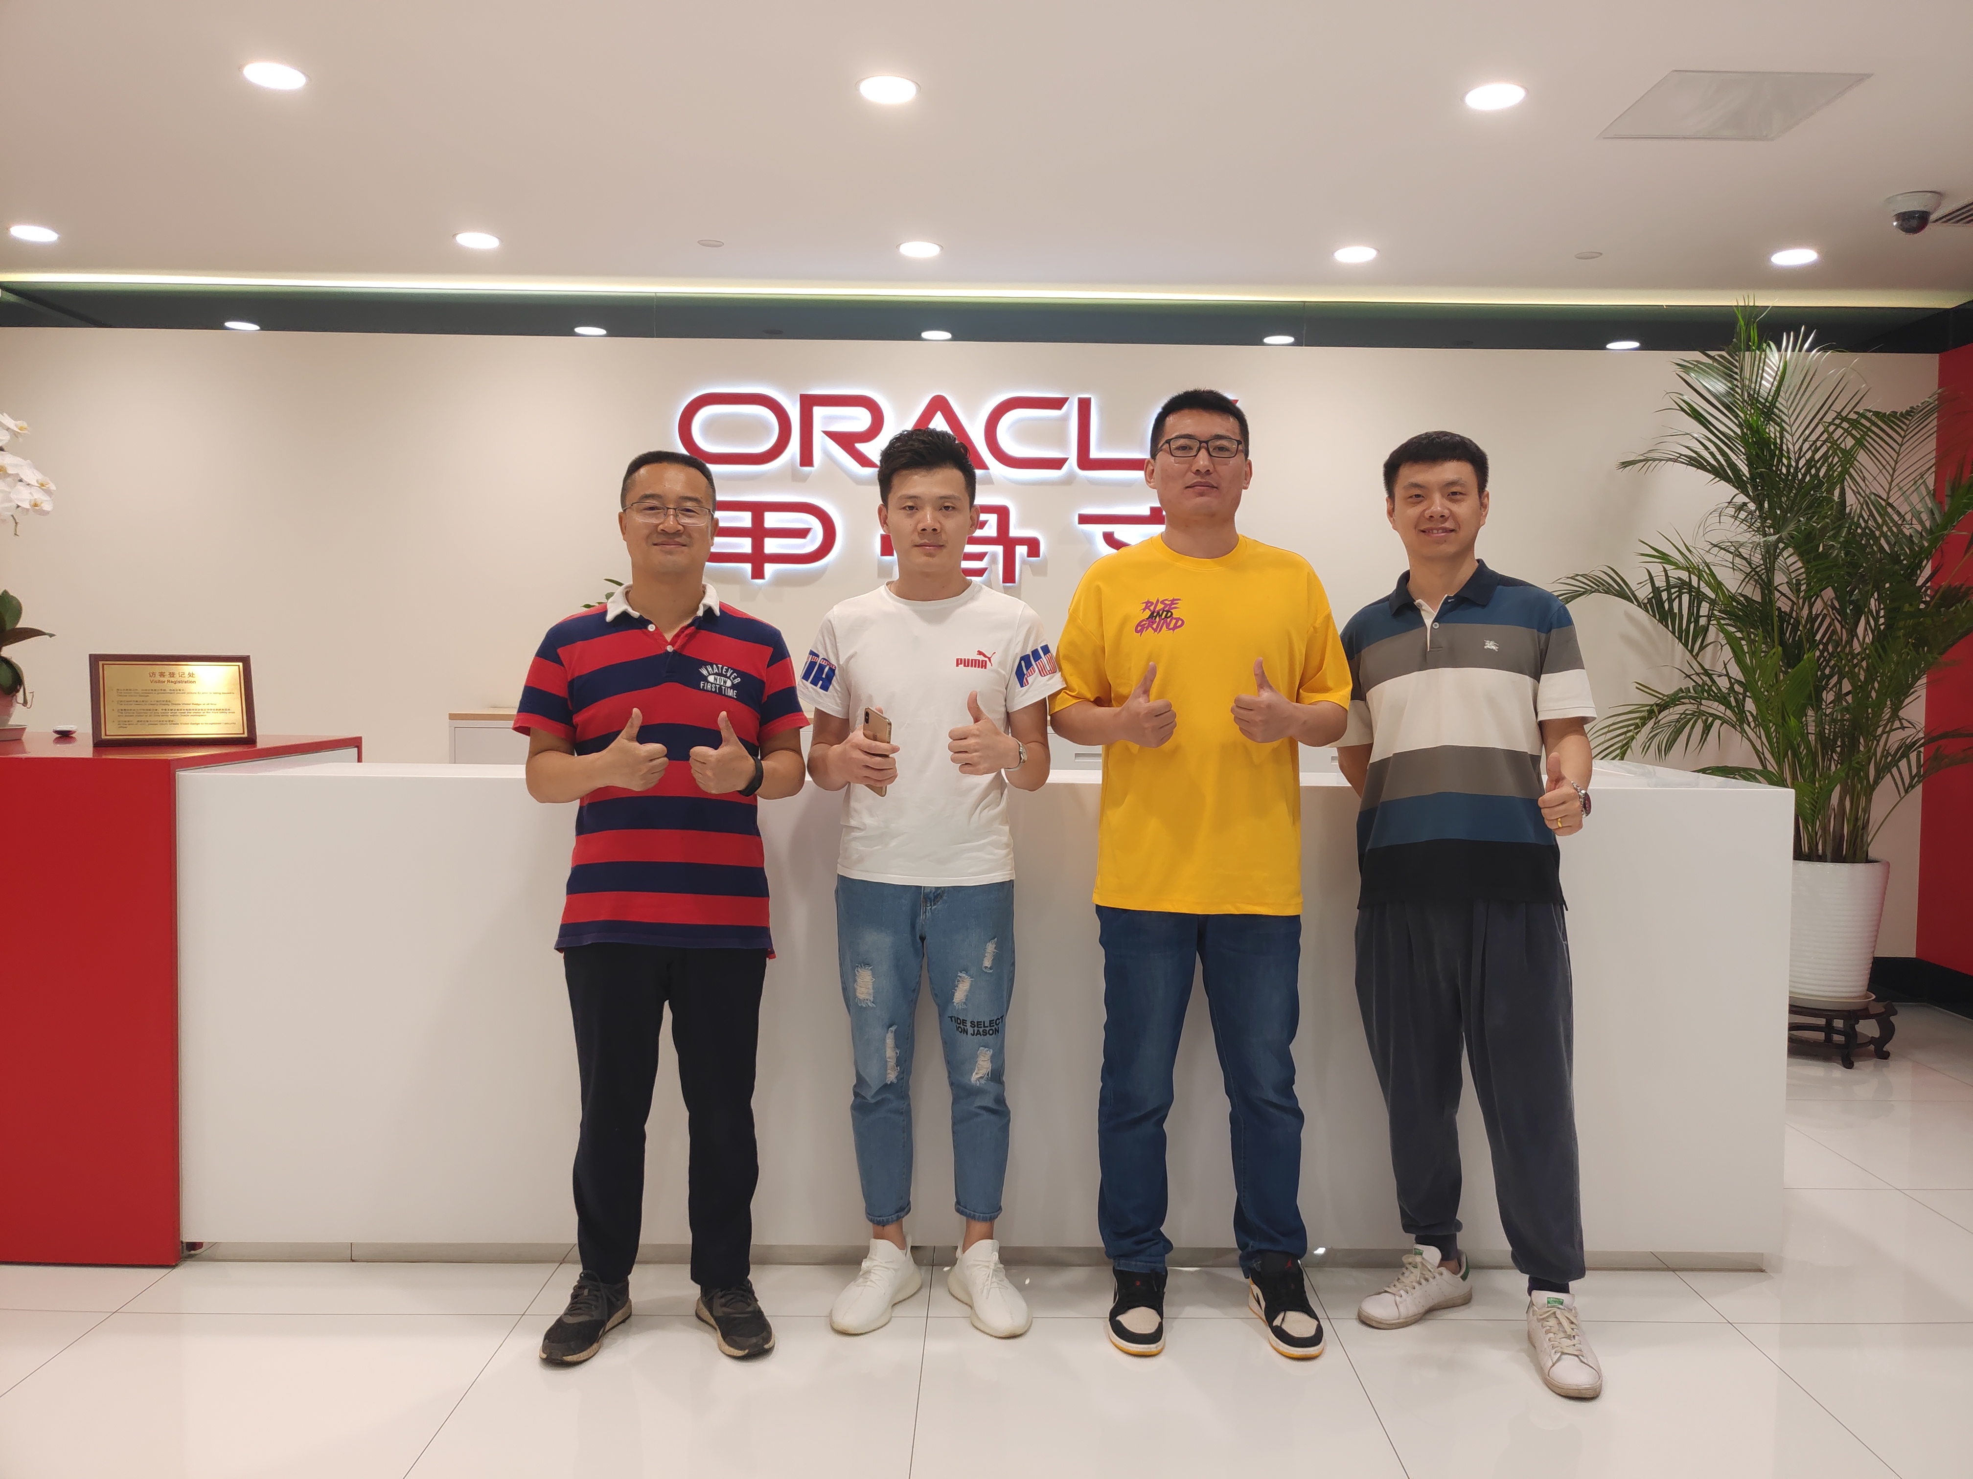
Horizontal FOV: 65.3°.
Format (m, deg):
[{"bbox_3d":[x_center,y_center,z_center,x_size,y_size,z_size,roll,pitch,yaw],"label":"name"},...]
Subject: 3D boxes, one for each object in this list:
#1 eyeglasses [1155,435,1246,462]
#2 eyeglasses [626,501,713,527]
[{"bbox_3d":[0.406,-0.550,2.915,0.152,0.047,0.140,1,3,4],"label":"eyeglasses"},{"bbox_3d":[-0.593,-0.423,2.882,0.150,0.046,0.140,0,3,-13],"label":"eyeglasses"}]

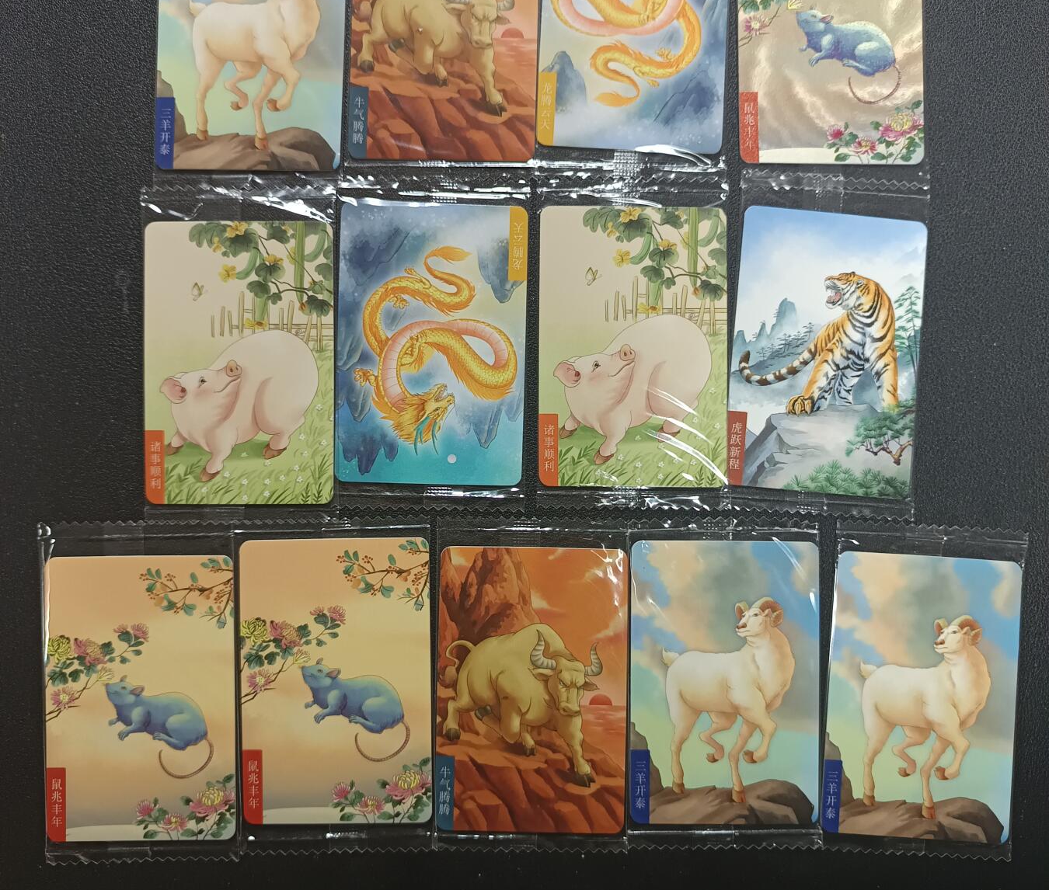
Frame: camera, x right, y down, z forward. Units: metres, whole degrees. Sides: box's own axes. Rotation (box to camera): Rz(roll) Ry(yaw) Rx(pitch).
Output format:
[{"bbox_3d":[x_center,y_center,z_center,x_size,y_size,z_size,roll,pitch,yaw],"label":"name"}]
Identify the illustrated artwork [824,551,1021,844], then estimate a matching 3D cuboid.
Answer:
[{"bbox_3d":[0.125,0.079,0.303,0.058,0.001,0.088,4,89,-1],"label":"illustrated artwork"}]

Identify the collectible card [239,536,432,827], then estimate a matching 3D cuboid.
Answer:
[{"bbox_3d":[-0.058,0.073,0.300,0.058,0.001,0.088,-1,89,-1],"label":"collectible card"}]

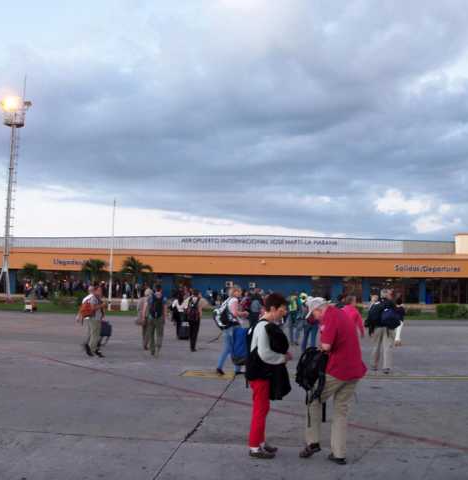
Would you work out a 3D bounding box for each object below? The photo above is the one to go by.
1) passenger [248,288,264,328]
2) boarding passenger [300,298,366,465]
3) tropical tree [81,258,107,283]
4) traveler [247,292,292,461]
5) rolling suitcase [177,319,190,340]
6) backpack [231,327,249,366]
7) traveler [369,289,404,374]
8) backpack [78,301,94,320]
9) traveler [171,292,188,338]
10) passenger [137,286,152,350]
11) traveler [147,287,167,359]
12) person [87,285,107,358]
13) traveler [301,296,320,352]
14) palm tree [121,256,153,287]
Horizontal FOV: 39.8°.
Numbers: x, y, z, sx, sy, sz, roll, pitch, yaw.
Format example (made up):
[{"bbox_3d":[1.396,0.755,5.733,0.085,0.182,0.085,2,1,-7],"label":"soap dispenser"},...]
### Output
[{"bbox_3d":[0.685,2.302,19.140,0.500,1.730,0.400,1,-5,0],"label":"passenger"},{"bbox_3d":[1.015,1.380,6.600,0.640,1.610,0.520,0,-4,15],"label":"boarding passenger"},{"bbox_3d":[-13.027,3.778,60.000,2.500,4.033,2.500,1,-4,0],"label":"tropical tree"},{"bbox_3d":[0.346,1.354,6.582,0.460,1.630,0.500,2,-4,-6],"label":"traveler"},{"bbox_3d":[-1.623,2.877,20.800,0.430,0.680,0.300,1,-5,0],"label":"rolling suitcase"},{"bbox_3d":[0.068,1.032,6.300,0.190,0.420,0.290,1,-5,3],"label":"backpack"},{"bbox_3d":[3.172,1.877,13.461,0.660,1.750,0.520,1,-4,7],"label":"traveler"},{"bbox_3d":[-3.476,1.662,15.252,0.270,0.460,0.320,2,-4,-11],"label":"backpack"},{"bbox_3d":[-1.797,2.481,21.646,0.520,1.660,0.380,2,-5,-3],"label":"traveler"},{"bbox_3d":[-2.380,2.099,17.231,0.480,1.670,0.360,2,-5,-3],"label":"passenger"},{"bbox_3d":[-1.902,1.962,15.829,0.520,1.740,0.400,1,-5,2],"label":"traveler"},{"bbox_3d":[-3.248,1.880,15.232,0.500,1.730,0.500,2,-4,-11],"label":"person"},{"bbox_3d":[1.658,1.976,14.023,0.480,1.570,0.420,1,-4,0],"label":"traveler"},{"bbox_3d":[-9.040,3.709,60.000,2.900,4.265,2.900,1,-4,0],"label":"palm tree"}]

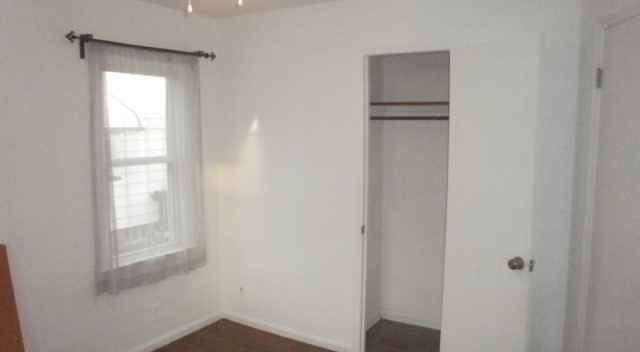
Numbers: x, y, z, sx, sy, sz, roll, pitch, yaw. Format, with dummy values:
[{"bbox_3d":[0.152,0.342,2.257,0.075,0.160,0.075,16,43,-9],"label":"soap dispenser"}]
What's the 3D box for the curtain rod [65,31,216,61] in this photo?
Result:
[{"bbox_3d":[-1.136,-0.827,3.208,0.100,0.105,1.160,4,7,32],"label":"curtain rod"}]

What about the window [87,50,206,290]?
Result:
[{"bbox_3d":[-1.153,-0.060,3.301,0.100,1.540,0.880,4,7,32],"label":"window"}]

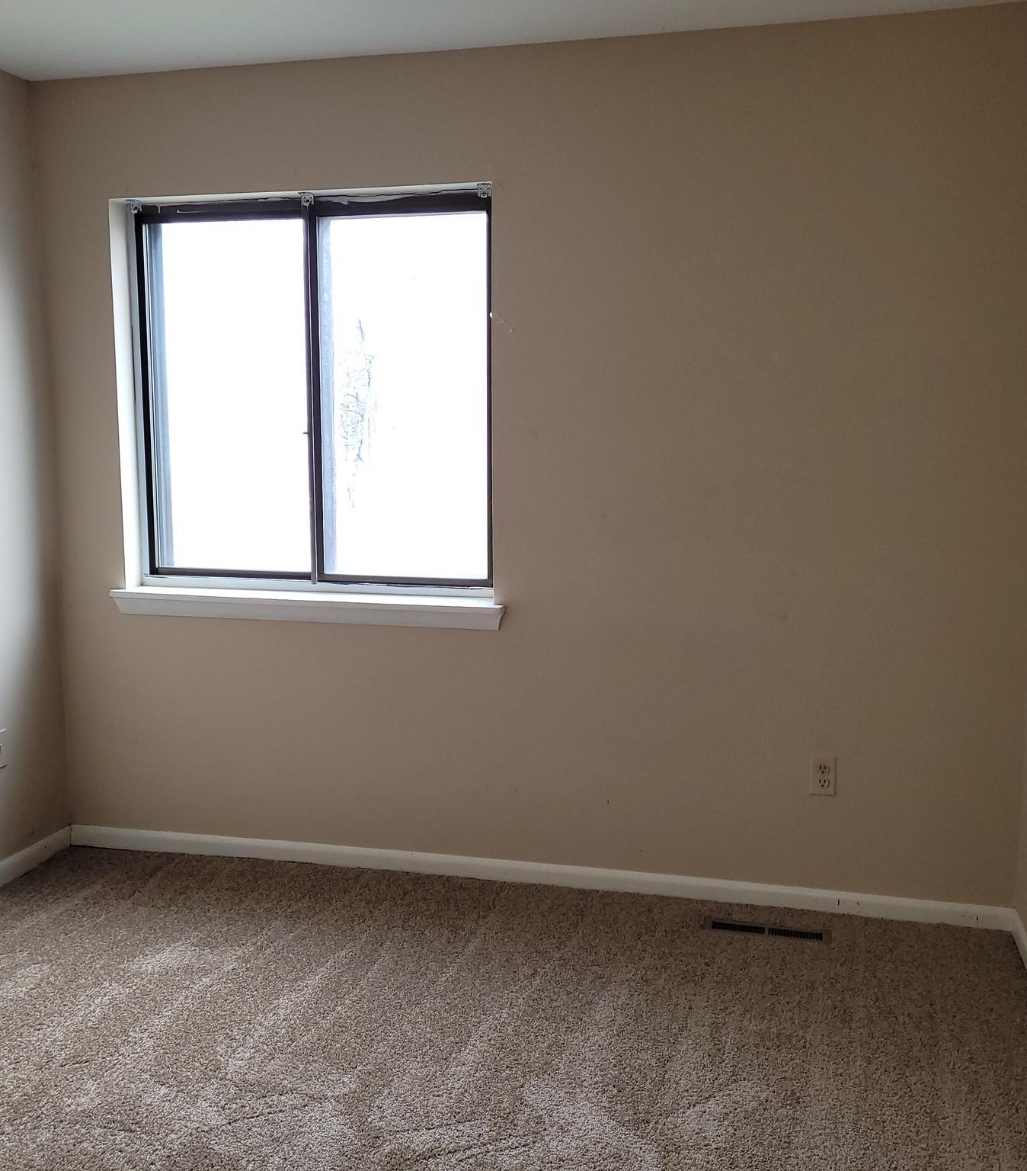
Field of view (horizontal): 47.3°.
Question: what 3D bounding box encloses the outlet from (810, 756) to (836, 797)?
[{"bbox_3d":[0.866,0.535,3.272,0.071,0.115,0.010,2,8,14],"label":"outlet"}]

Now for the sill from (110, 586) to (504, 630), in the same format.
[{"bbox_3d":[-0.639,0.070,3.622,1.290,0.080,0.120,2,8,14],"label":"sill"}]

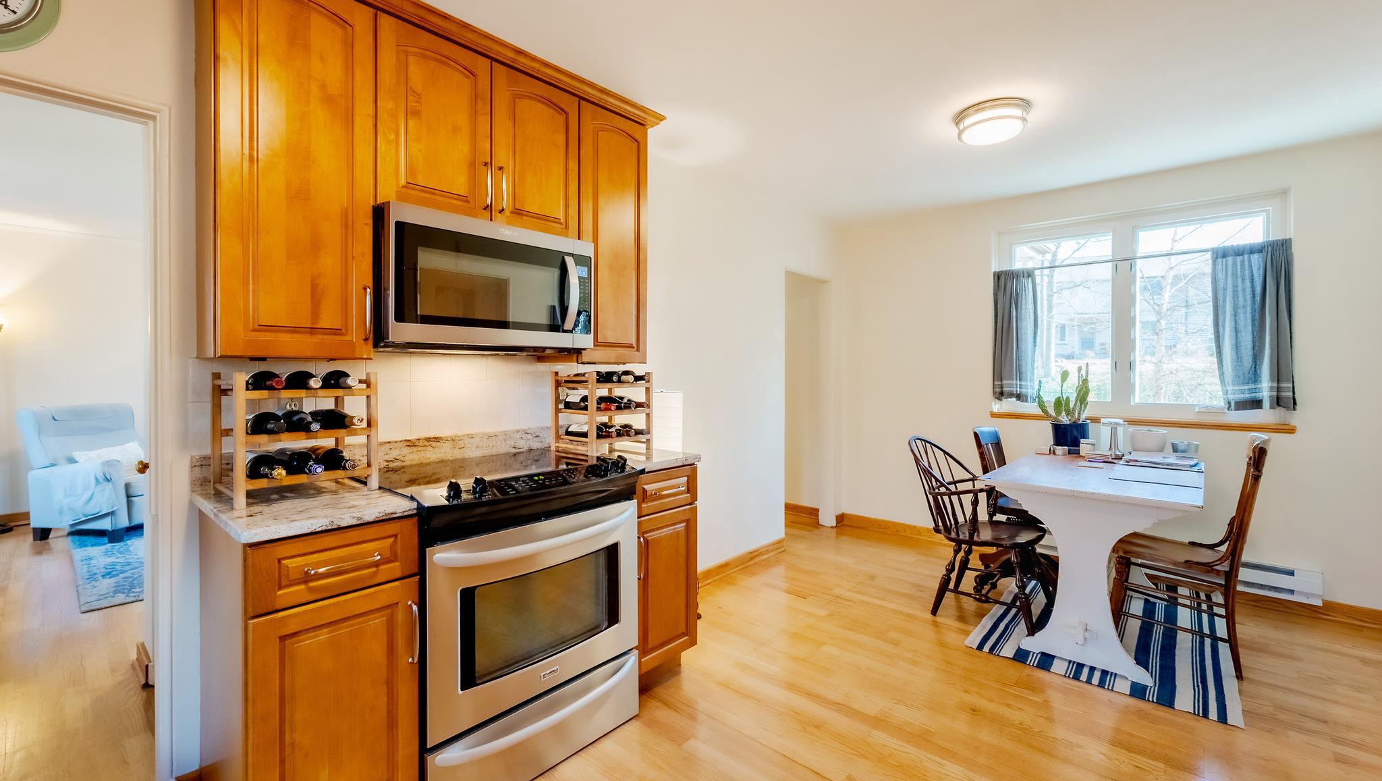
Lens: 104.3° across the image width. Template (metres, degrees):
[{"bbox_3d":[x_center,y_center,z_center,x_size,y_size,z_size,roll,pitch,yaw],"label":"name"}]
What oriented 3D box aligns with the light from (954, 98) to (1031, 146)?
[{"bbox_3d":[1.431,-1.275,2.562,0.330,0.087,0.330,1,1,41],"label":"light"}]

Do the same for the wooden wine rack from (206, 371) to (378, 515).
[{"bbox_3d":[-1.159,0.122,1.594,0.295,0.352,0.340,2,2,43],"label":"wooden wine rack"}]

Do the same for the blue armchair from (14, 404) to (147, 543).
[{"bbox_3d":[-4.659,0.628,4.410,0.870,1.000,0.790,0,2,5],"label":"blue armchair"}]

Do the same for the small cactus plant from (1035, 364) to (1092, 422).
[{"bbox_3d":[2.350,0.050,3.370,0.280,0.340,0.250,2,2,43],"label":"small cactus plant"}]

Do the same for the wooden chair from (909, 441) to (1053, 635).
[{"bbox_3d":[1.565,0.729,2.938,0.650,0.940,0.540,1,1,41],"label":"wooden chair"}]

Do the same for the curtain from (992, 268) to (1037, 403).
[{"bbox_3d":[2.243,-0.383,3.741,0.270,0.930,0.070,2,2,43],"label":"curtain"}]

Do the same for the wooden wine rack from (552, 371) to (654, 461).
[{"bbox_3d":[-0.398,0.108,2.412,0.270,0.349,0.355,1,1,41],"label":"wooden wine rack"}]

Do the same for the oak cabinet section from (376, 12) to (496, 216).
[{"bbox_3d":[-0.952,-0.866,1.864,0.335,0.575,0.375,2,3,42],"label":"oak cabinet section"}]

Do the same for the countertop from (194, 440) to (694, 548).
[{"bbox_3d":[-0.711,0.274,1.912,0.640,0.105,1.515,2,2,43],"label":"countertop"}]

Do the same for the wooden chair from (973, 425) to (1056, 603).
[{"bbox_3d":[2.019,0.719,3.257,0.510,0.950,0.440,1,1,41],"label":"wooden chair"}]

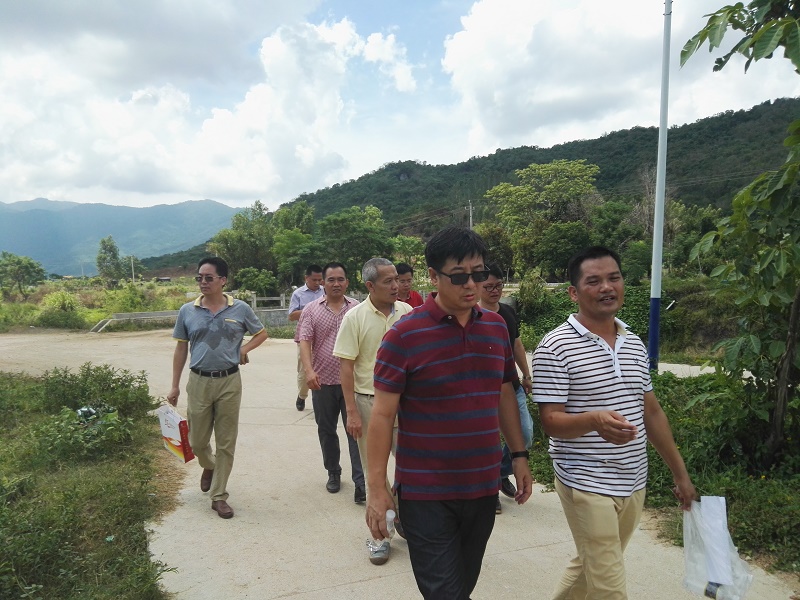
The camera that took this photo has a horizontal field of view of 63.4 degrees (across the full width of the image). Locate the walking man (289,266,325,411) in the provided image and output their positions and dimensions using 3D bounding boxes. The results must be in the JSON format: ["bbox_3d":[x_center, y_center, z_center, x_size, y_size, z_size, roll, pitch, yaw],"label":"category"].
[{"bbox_3d":[-0.989,0.444,7.434,0.540,1.702,0.520,0,2,-18],"label":"walking man"}]

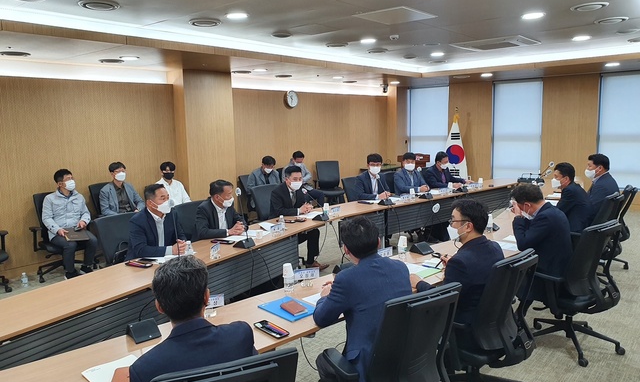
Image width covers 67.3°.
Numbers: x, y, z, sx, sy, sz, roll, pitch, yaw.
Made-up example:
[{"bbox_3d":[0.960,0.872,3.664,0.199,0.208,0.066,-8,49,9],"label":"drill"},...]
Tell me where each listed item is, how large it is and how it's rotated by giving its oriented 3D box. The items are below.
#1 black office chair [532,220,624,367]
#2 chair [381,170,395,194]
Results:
[{"bbox_3d":[1.905,0.687,3.604,0.660,0.970,0.660,-7,10,-36],"label":"black office chair"},{"bbox_3d":[1.237,0.220,7.082,0.620,1.010,0.640,7,11,44],"label":"chair"}]

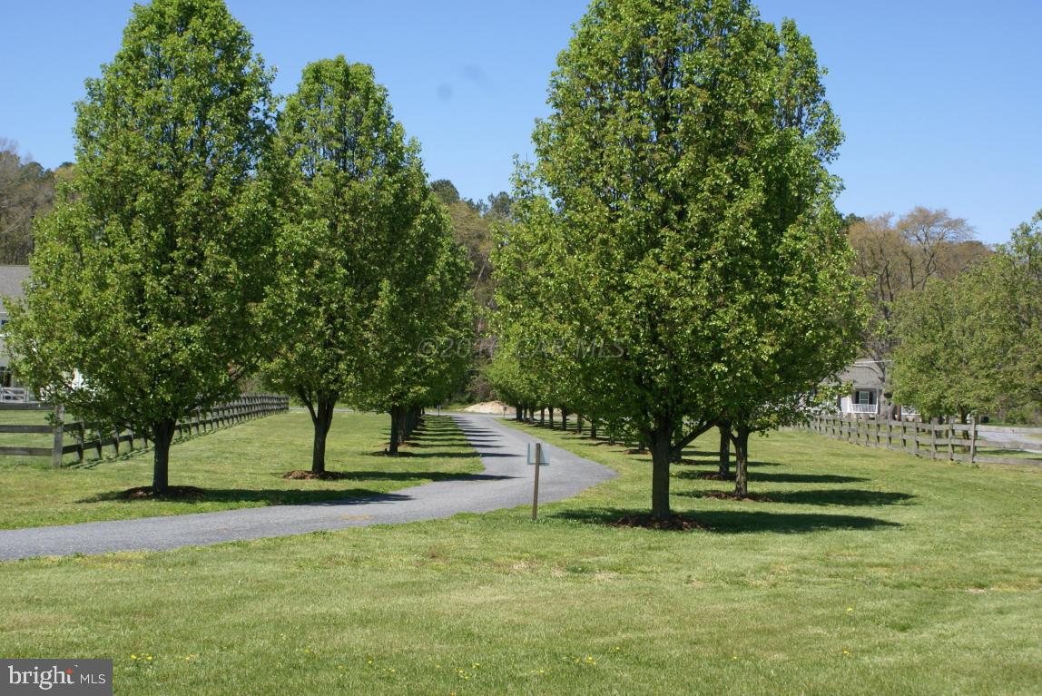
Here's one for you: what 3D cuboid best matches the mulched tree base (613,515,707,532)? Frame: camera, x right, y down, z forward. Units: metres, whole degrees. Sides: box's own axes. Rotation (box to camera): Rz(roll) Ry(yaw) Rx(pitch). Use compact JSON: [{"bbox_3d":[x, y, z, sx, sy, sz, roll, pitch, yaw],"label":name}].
[{"bbox_3d":[1.813,2.286,19.600,1.300,0.140,1.300,1,-2,0],"label":"mulched tree base"}]

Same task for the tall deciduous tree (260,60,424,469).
[{"bbox_3d":[-3.352,-1.552,28.300,3.200,7.850,3.200,1,-2,0],"label":"tall deciduous tree"}]

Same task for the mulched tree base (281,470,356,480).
[{"bbox_3d":[-3.816,2.379,28.200,1.300,0.120,1.300,1,-2,0],"label":"mulched tree base"}]

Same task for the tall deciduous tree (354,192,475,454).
[{"bbox_3d":[-2.866,-0.719,38.500,3.200,6.900,3.200,1,-2,0],"label":"tall deciduous tree"}]

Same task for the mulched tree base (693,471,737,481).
[{"bbox_3d":[4.045,2.575,30.300,1.220,0.130,1.220,1,-2,0],"label":"mulched tree base"}]

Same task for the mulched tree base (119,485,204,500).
[{"bbox_3d":[-5.326,2.153,22.400,1.300,0.130,1.300,1,-2,0],"label":"mulched tree base"}]

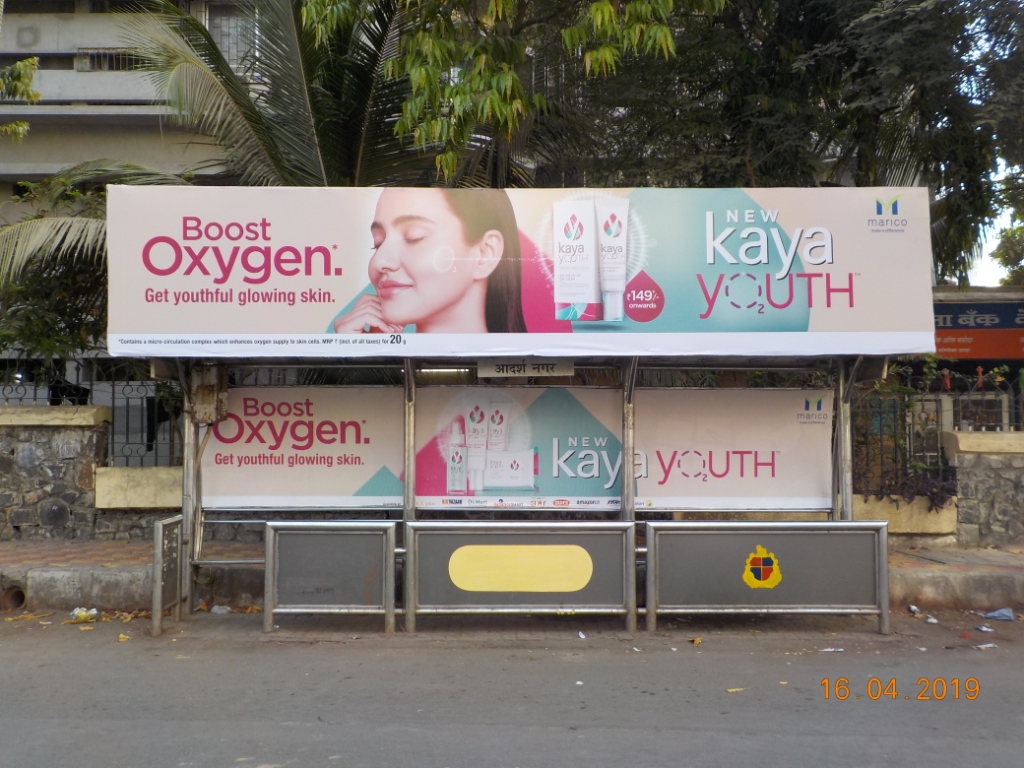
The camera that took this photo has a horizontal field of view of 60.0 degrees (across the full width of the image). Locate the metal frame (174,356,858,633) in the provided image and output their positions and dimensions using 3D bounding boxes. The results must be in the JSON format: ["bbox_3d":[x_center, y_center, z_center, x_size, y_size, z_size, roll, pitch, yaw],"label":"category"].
[{"bbox_3d":[0.053,0.798,7.510,5.850,2.360,0.920,0,-3,-1],"label":"metal frame"}]

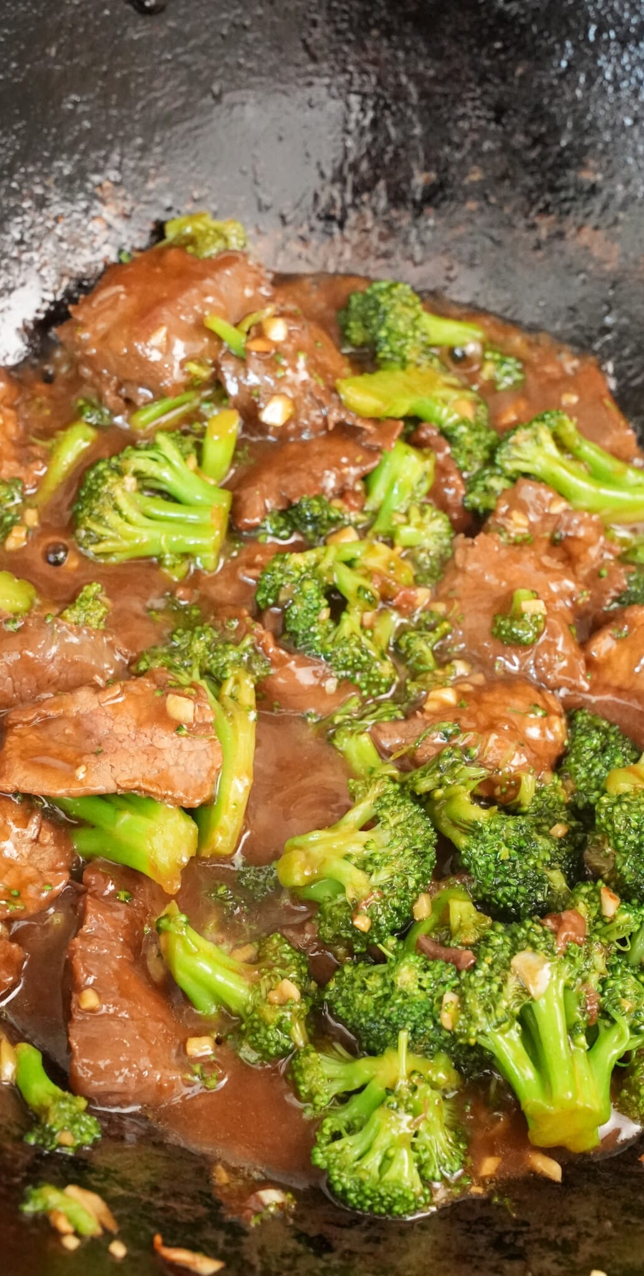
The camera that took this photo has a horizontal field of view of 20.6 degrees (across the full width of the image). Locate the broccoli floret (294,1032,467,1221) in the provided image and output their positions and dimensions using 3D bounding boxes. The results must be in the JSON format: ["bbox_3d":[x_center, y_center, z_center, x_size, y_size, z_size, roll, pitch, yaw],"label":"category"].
[{"bbox_3d":[0.014,0.115,0.421,0.036,0.029,0.038,18,74,14],"label":"broccoli floret"}]

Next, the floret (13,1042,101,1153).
[{"bbox_3d":[-0.061,0.106,0.408,0.019,0.018,0.031,-31,52,-22],"label":"floret"}]

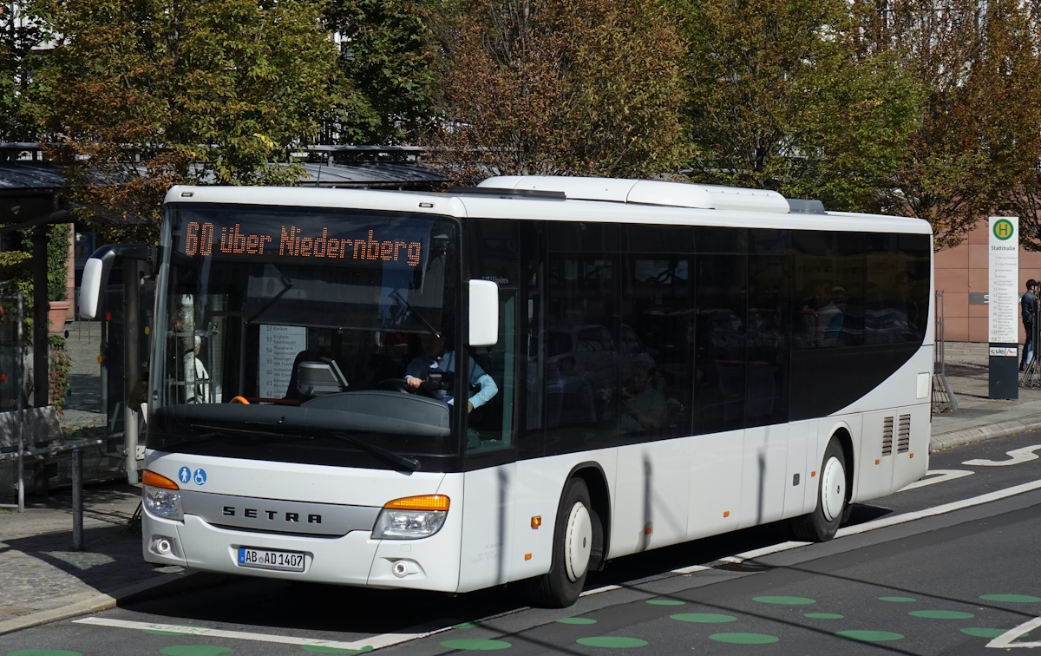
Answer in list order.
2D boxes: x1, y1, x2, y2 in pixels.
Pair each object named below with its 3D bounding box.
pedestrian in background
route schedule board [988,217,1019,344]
[{"bbox_3d":[10.317,-0.070,63.800,0.550,1.820,0.500,0,2,12],"label":"pedestrian in background"},{"bbox_3d":[8.248,-0.807,53.800,0.520,2.160,0.100,1,2,23],"label":"route schedule board"}]

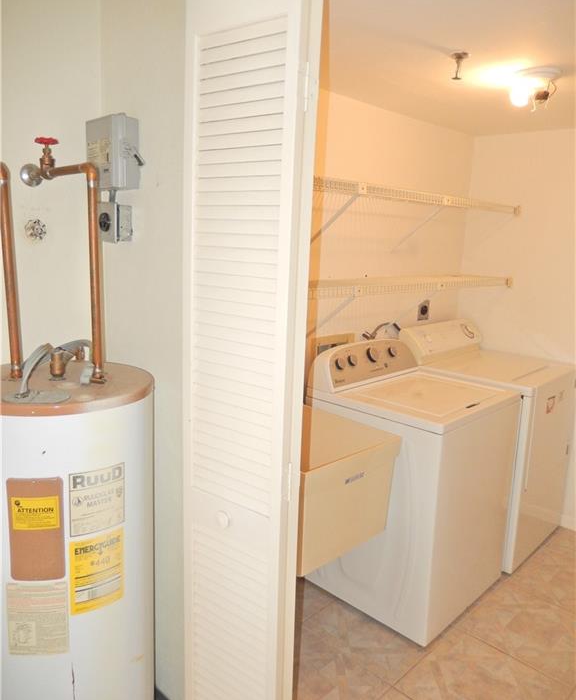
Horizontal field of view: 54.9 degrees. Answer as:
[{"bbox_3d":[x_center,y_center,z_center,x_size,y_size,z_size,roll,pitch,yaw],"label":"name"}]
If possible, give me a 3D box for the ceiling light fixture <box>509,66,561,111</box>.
[{"bbox_3d":[0.888,-0.935,2.011,0.165,0.123,0.165,13,15,43],"label":"ceiling light fixture"}]

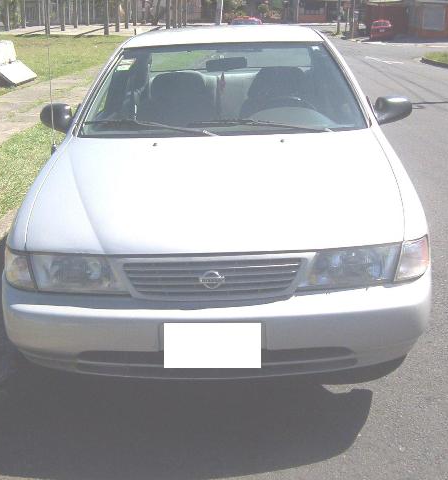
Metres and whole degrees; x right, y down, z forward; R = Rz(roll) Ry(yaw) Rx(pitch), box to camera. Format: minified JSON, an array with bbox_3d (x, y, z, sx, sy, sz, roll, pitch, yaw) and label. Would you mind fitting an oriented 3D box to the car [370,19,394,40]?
[{"bbox_3d":[10.704,-14.168,48.500,1.620,1.400,3.900,1,18,9],"label":"car"}]

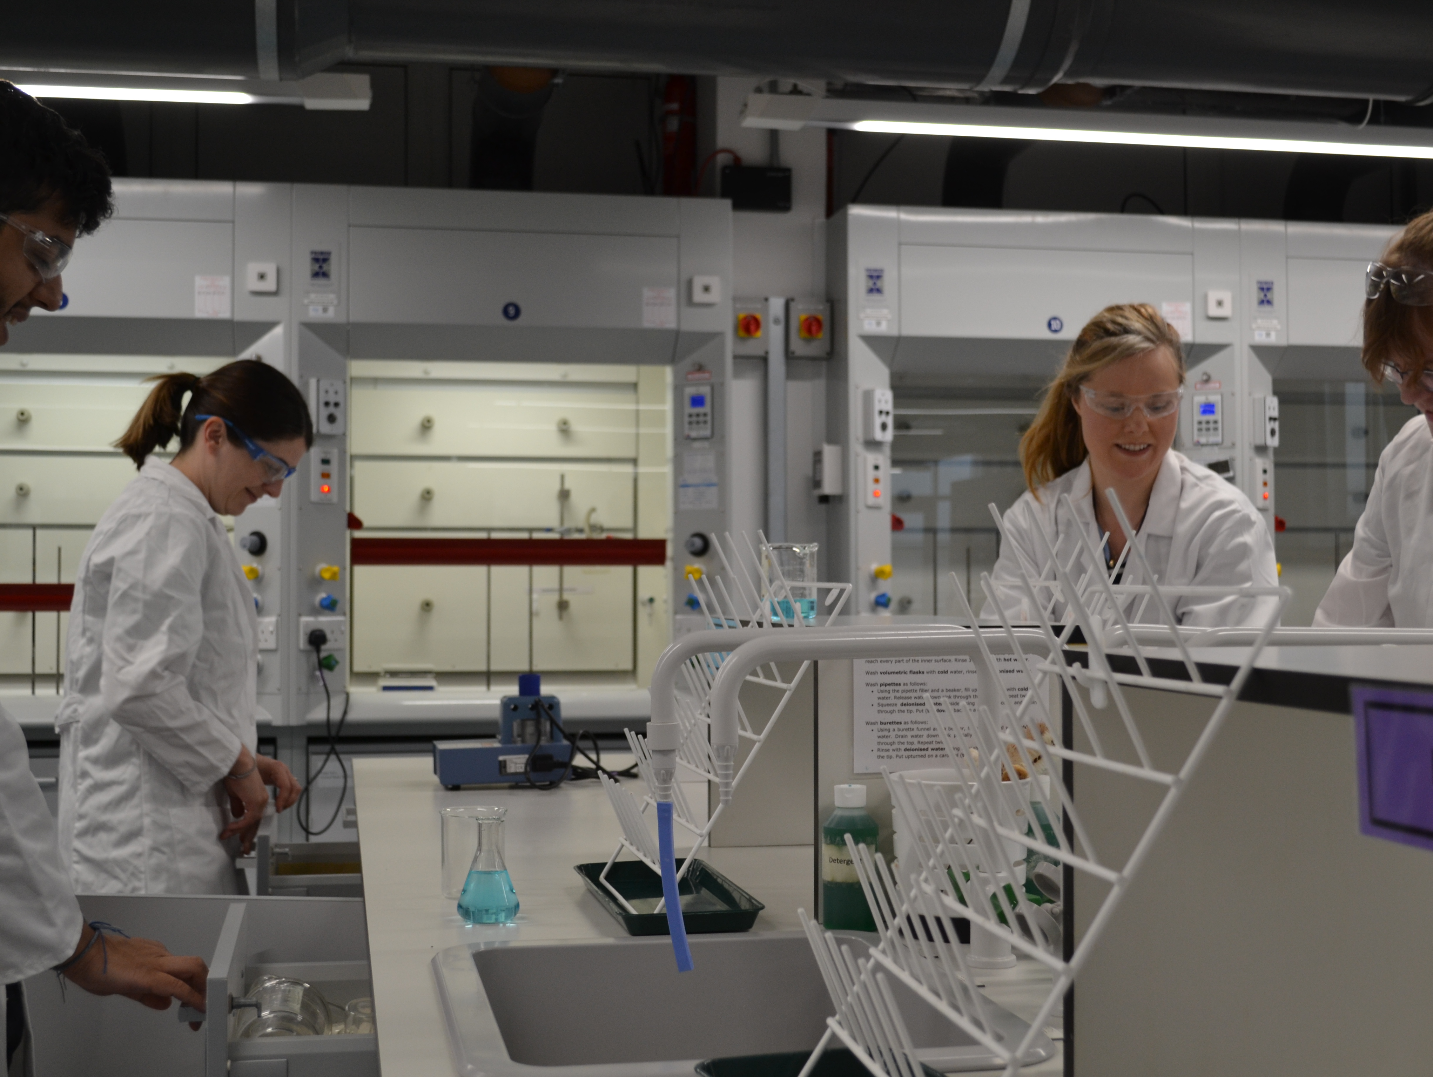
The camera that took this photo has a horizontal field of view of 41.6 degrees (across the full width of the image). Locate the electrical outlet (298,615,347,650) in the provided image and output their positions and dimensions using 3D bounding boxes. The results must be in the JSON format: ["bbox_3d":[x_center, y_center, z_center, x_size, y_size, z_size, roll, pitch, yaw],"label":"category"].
[{"bbox_3d":[-1.038,0.253,4.998,0.015,0.086,0.146,-1,-2,43],"label":"electrical outlet"}]

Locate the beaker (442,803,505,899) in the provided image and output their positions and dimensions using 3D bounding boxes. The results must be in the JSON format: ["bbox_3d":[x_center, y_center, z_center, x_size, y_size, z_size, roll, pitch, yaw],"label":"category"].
[{"bbox_3d":[-0.275,0.354,2.131,0.071,0.095,0.071,0,-1,-11],"label":"beaker"}]

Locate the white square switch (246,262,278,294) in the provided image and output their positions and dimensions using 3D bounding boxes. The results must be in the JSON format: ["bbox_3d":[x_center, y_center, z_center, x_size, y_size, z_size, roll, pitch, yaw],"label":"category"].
[{"bbox_3d":[-1.188,-0.685,4.934,0.077,0.077,0.035,0,-1,-11],"label":"white square switch"}]

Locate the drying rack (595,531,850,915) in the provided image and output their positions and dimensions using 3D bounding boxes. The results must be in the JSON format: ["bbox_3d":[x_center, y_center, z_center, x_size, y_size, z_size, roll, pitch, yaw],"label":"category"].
[{"bbox_3d":[-0.004,0.194,2.123,0.235,0.395,0.335,0,-1,-11],"label":"drying rack"}]

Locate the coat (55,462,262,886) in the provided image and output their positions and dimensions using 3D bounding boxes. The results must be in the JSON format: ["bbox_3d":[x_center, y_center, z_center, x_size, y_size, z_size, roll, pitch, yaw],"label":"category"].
[{"bbox_3d":[-0.845,0.345,2.850,0.310,0.920,0.460,0,-1,-16],"label":"coat"}]

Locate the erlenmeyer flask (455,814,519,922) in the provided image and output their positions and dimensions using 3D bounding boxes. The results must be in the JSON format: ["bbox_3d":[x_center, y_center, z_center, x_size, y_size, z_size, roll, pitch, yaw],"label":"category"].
[{"bbox_3d":[-0.234,0.340,1.933,0.064,0.103,0.064,0,-1,-11],"label":"erlenmeyer flask"}]

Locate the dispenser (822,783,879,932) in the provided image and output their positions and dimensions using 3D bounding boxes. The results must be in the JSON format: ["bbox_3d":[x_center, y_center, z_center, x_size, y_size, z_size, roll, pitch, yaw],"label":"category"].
[{"bbox_3d":[0.135,0.318,1.881,0.056,0.143,0.049,0,-1,10],"label":"dispenser"}]

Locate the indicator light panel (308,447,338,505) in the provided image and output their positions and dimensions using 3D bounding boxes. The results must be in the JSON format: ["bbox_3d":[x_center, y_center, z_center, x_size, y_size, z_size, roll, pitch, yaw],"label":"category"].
[{"bbox_3d":[-1.036,-0.167,5.010,0.016,0.146,0.086,-1,-2,43],"label":"indicator light panel"}]

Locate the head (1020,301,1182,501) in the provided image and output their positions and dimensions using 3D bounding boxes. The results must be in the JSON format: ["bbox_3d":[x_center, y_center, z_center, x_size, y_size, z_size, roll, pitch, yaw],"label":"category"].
[{"bbox_3d":[0.525,-0.190,2.570,0.200,0.250,0.230,0,13,2],"label":"head"}]

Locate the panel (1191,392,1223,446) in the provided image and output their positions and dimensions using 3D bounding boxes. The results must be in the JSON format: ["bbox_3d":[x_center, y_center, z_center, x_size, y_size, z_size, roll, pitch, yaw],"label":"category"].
[{"bbox_3d":[1.457,-0.352,5.593,0.087,0.147,0.030,-1,-1,26],"label":"panel"}]

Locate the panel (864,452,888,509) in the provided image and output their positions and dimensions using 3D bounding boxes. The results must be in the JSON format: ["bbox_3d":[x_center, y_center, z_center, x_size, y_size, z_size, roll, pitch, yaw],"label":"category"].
[{"bbox_3d":[0.461,-0.164,5.393,0.030,0.147,0.087,-1,-1,42],"label":"panel"}]

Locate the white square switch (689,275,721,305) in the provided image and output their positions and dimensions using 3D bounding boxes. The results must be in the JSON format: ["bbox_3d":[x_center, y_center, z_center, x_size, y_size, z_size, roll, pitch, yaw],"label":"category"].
[{"bbox_3d":[-0.032,-0.702,5.344,0.079,0.079,0.028,0,-2,-10],"label":"white square switch"}]

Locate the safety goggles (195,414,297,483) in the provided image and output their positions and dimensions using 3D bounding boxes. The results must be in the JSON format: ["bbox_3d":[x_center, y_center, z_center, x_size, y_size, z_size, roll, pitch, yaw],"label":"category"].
[{"bbox_3d":[-0.699,-0.138,2.820,0.158,0.048,0.143,34,1,5],"label":"safety goggles"}]

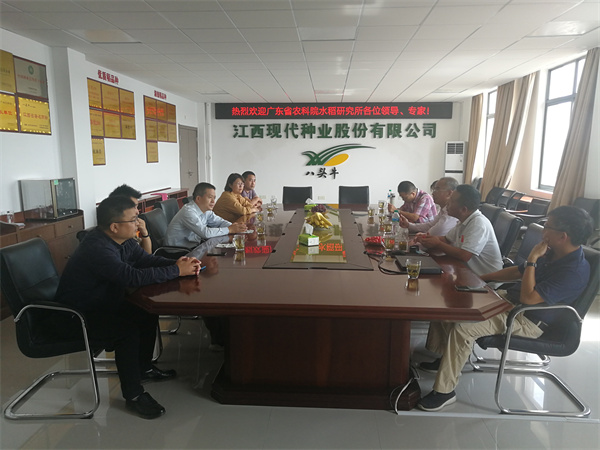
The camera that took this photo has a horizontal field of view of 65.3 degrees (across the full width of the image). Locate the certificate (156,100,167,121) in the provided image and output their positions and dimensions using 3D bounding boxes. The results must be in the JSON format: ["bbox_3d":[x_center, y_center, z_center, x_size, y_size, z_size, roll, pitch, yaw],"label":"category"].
[{"bbox_3d":[-2.703,-2.234,9.245,0.020,0.400,0.580,1,9,4],"label":"certificate"}]

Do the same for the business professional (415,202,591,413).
[{"bbox_3d":[1.224,0.461,2.887,0.980,1.190,0.600,1,9,4],"label":"business professional"}]

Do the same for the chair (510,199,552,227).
[{"bbox_3d":[3.100,0.032,6.690,0.600,0.910,0.580,1,9,4],"label":"chair"}]

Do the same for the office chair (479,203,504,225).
[{"bbox_3d":[1.593,0.302,4.683,0.620,0.970,0.580,1,9,4],"label":"office chair"}]

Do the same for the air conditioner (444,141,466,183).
[{"bbox_3d":[3.667,-1.061,11.048,0.470,1.770,0.320,5,10,30],"label":"air conditioner"}]

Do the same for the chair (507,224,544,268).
[{"bbox_3d":[1.518,0.486,3.520,0.640,0.950,0.550,1,9,4],"label":"chair"}]

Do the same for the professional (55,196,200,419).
[{"bbox_3d":[-0.994,0.461,2.768,0.840,1.200,0.540,1,9,4],"label":"professional"}]

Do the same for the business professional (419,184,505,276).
[{"bbox_3d":[1.274,0.278,3.930,0.840,1.240,0.560,1,9,4],"label":"business professional"}]

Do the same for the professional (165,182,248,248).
[{"bbox_3d":[-0.857,0.231,4.244,0.800,1.220,0.520,1,9,4],"label":"professional"}]

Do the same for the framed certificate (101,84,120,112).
[{"bbox_3d":[-2.843,-1.912,7.093,0.020,0.400,0.580,1,9,4],"label":"framed certificate"}]

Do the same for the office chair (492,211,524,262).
[{"bbox_3d":[1.597,0.376,4.258,0.640,0.950,0.550,1,9,4],"label":"office chair"}]

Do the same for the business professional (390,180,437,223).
[{"bbox_3d":[1.318,0.090,5.348,0.700,1.190,0.500,1,9,4],"label":"business professional"}]

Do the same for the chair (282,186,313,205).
[{"bbox_3d":[-0.051,-0.105,7.424,0.550,0.950,0.640,1,9,4],"label":"chair"}]

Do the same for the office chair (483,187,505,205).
[{"bbox_3d":[3.209,-0.214,8.318,0.600,0.910,0.580,1,9,4],"label":"office chair"}]

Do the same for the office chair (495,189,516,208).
[{"bbox_3d":[3.175,-0.137,7.805,0.600,0.910,0.580,1,9,4],"label":"office chair"}]

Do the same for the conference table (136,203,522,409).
[{"bbox_3d":[0.217,0.423,4.580,1.930,0.755,4.570,1,9,4],"label":"conference table"}]

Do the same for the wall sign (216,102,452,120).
[{"bbox_3d":[0.784,-2.748,11.330,5.720,0.375,0.080,1,9,4],"label":"wall sign"}]

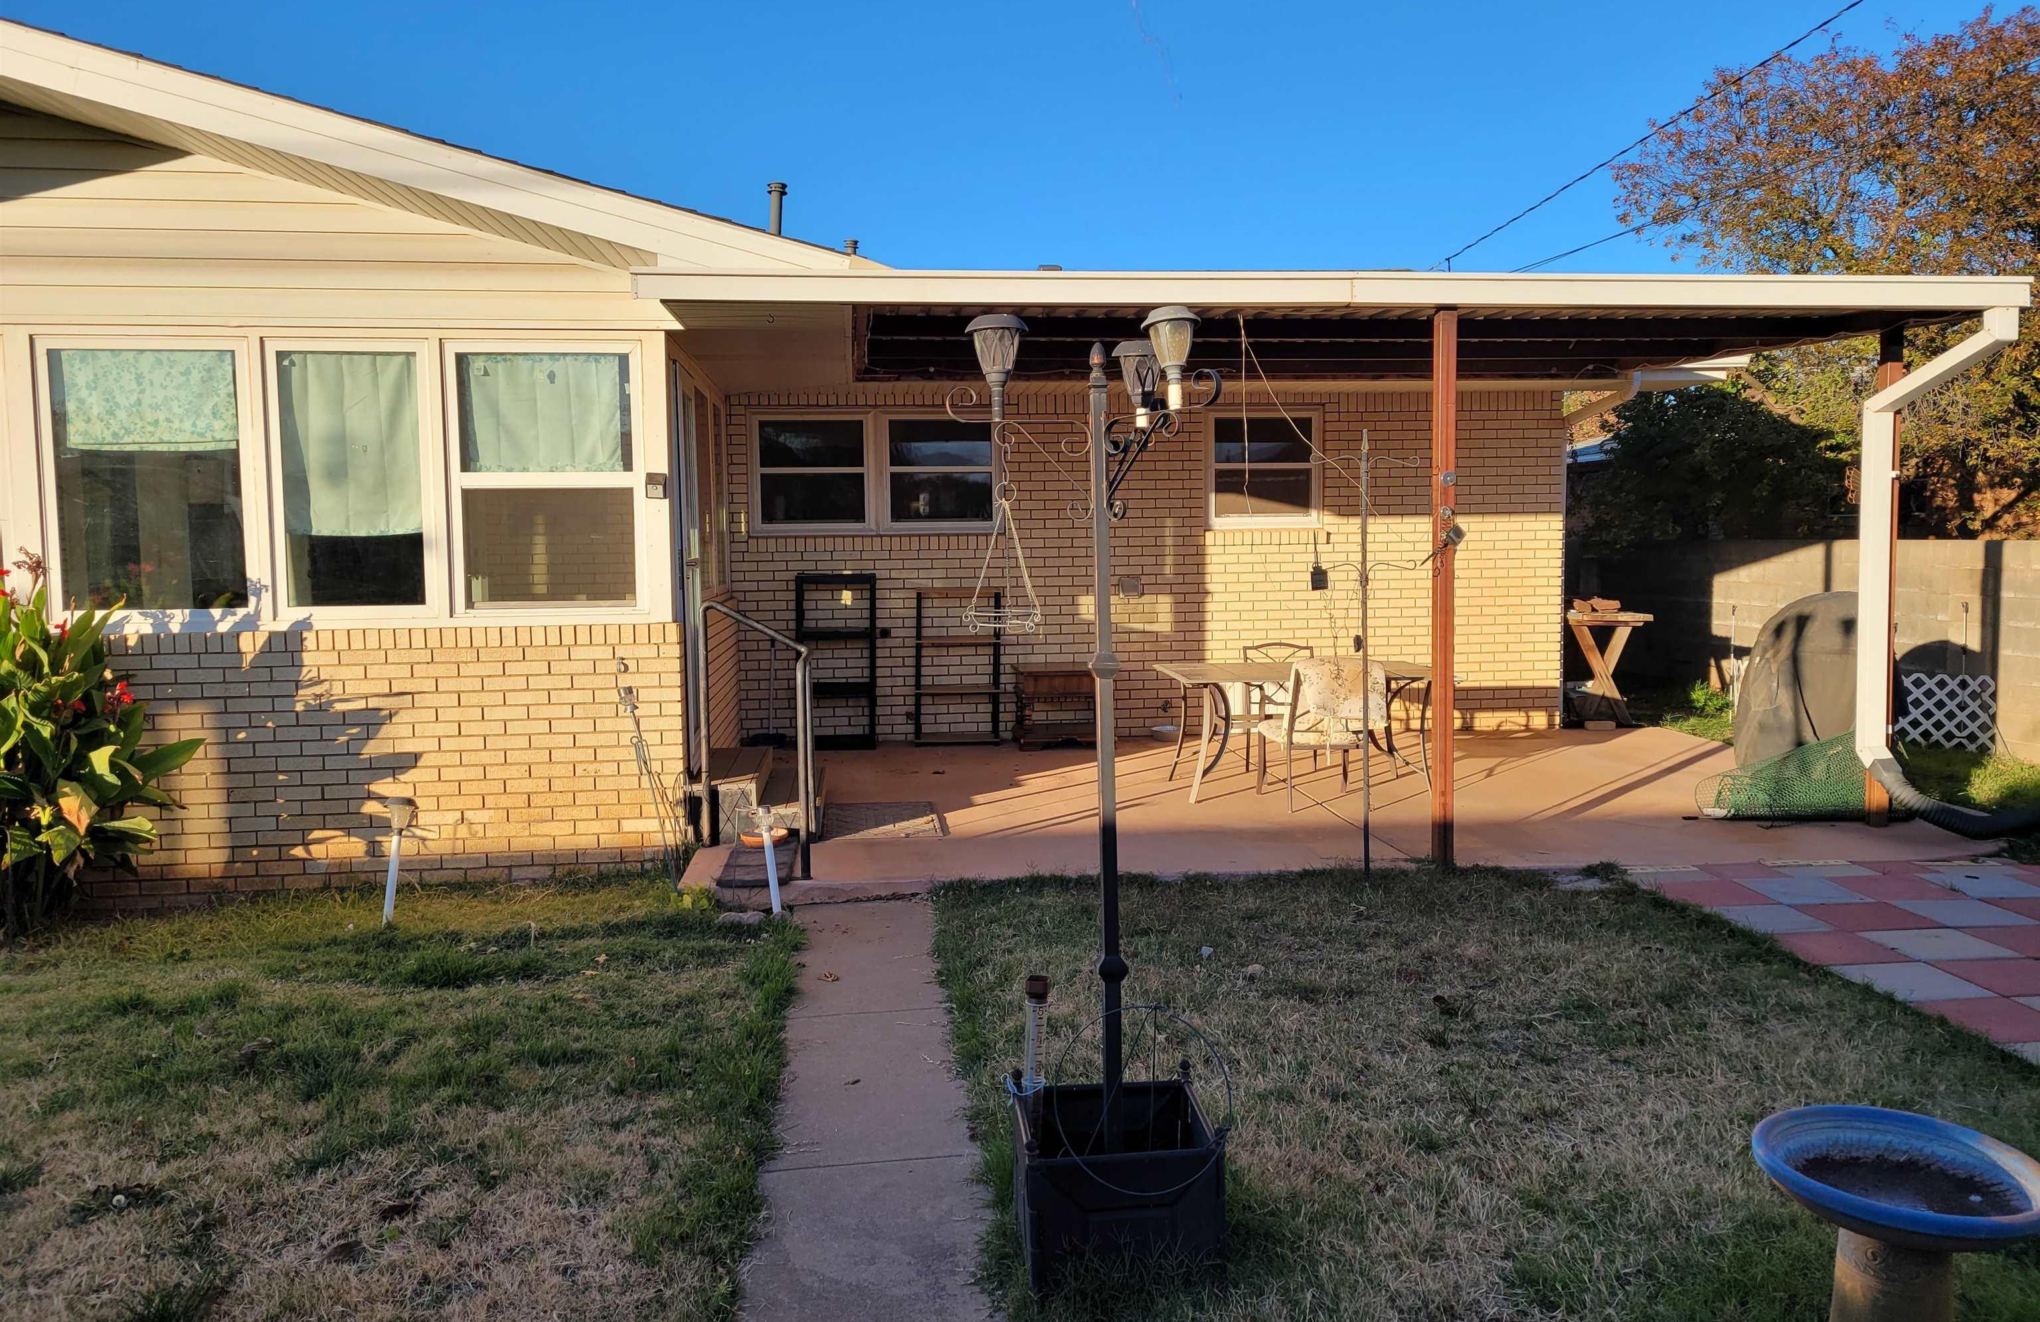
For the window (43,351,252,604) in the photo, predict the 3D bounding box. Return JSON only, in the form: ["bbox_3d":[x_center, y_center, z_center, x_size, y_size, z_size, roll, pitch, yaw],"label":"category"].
[{"bbox_3d":[-3.941,-0.825,6.921,0.844,1.176,0.080,-1,4,-8],"label":"window"}]

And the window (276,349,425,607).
[{"bbox_3d":[-3.073,-0.839,7.039,0.639,1.167,0.080,-1,4,-8],"label":"window"}]

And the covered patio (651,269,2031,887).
[{"bbox_3d":[1.285,-0.505,8.854,6.057,2.690,4.500,-1,4,-5],"label":"covered patio"}]

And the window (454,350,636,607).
[{"bbox_3d":[-2.215,-0.853,7.156,0.817,1.186,0.080,-1,4,-8],"label":"window"}]

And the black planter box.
[{"bbox_3d":[0.211,1.170,3.454,0.410,0.300,0.420,-1,4,-4],"label":"black planter box"}]

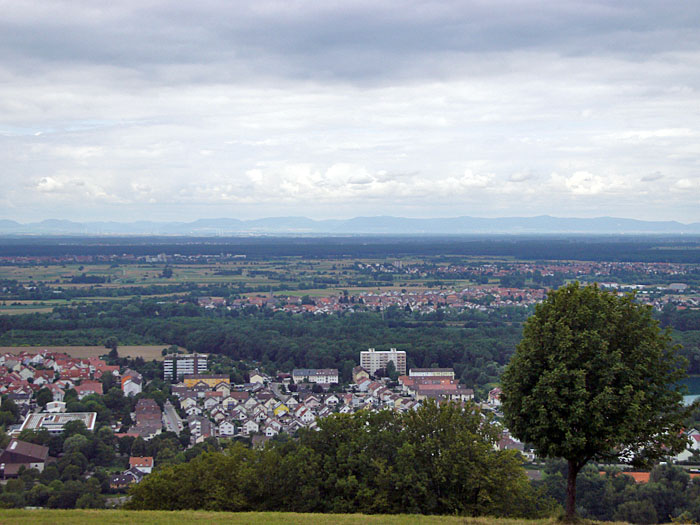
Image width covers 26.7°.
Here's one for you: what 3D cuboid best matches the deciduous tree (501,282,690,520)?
[{"bbox_3d":[8.099,4.750,50.141,6.400,8.100,6.400,0,1,0],"label":"deciduous tree"}]

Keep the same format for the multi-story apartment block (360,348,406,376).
[{"bbox_3d":[32.998,98.883,1456.573,44.800,27.300,13.000,0,1,0],"label":"multi-story apartment block"}]

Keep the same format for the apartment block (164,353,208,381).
[{"bbox_3d":[-156.479,100.671,1409.604,41.000,26.500,13.000,0,1,-4],"label":"apartment block"}]

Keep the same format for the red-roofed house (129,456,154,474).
[{"bbox_3d":[-113.937,110.523,808.156,12.300,9.200,10.000,0,1,0],"label":"red-roofed house"}]

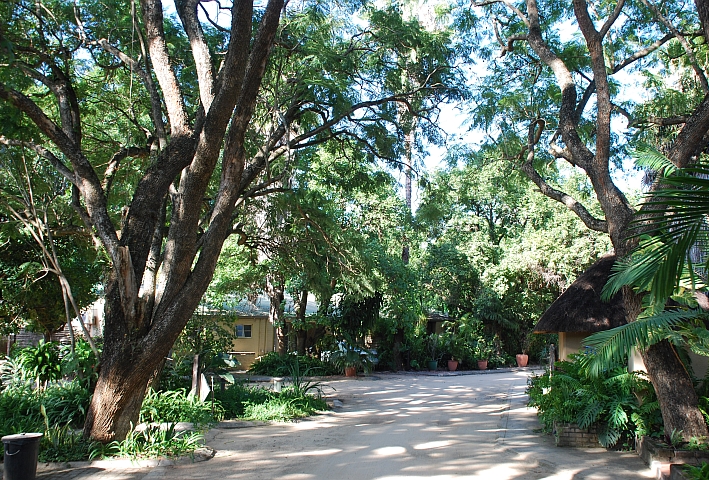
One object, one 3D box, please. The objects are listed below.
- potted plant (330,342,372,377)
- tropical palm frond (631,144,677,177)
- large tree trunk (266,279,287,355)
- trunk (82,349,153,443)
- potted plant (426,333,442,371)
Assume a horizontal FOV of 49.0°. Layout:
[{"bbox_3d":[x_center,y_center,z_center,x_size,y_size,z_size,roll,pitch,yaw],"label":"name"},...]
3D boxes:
[{"bbox_3d":[-0.113,4.498,29.271,1.550,1.300,1.450,0,-7,0],"label":"potted plant"},{"bbox_3d":[3.255,-0.866,8.466,0.500,0.350,0.400,1,-7,-11],"label":"tropical palm frond"},{"bbox_3d":[-3.295,3.190,32.855,0.750,3.300,0.700,0,-7,0],"label":"large tree trunk"},{"bbox_3d":[-3.312,2.196,10.915,0.900,1.350,0.850,0,-7,0],"label":"trunk"},{"bbox_3d":[3.412,4.755,33.169,0.680,1.600,0.660,0,-7,0],"label":"potted plant"}]

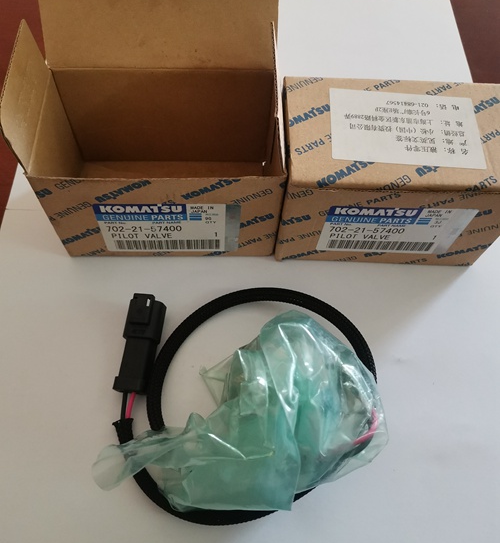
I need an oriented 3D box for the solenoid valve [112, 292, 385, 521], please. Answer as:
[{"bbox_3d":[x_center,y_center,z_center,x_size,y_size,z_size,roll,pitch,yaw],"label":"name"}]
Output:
[{"bbox_3d":[0.002,0.050,0.222,0.120,0.043,0.112,2,62,-2],"label":"solenoid valve"}]

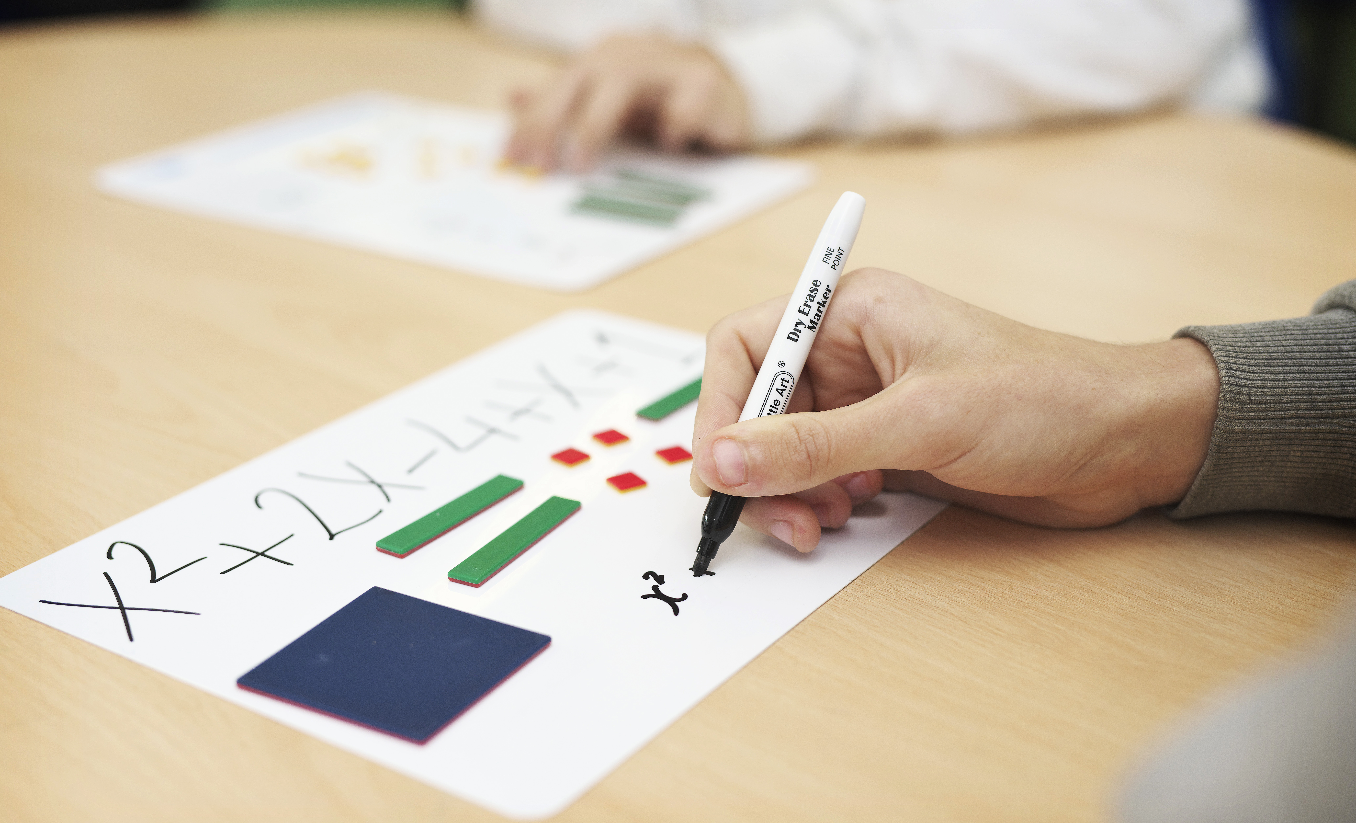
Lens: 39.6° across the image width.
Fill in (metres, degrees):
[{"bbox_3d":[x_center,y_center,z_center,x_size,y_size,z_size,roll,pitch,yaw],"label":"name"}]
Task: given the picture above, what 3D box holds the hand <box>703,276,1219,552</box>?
[{"bbox_3d":[0.085,-0.004,0.600,0.167,0.072,0.093,-3,23,-7],"label":"hand"}]

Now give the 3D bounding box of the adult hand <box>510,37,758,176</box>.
[{"bbox_3d":[-0.029,-0.169,1.000,0.135,0.058,0.090,-15,28,-32],"label":"adult hand"}]

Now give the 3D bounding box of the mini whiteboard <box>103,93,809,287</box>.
[{"bbox_3d":[-0.115,-0.116,0.951,0.297,0.003,0.210,15,27,30],"label":"mini whiteboard"}]

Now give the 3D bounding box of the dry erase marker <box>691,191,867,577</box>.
[{"bbox_3d":[0.031,-0.010,0.582,0.013,0.133,0.013,23,-14,2],"label":"dry erase marker"}]

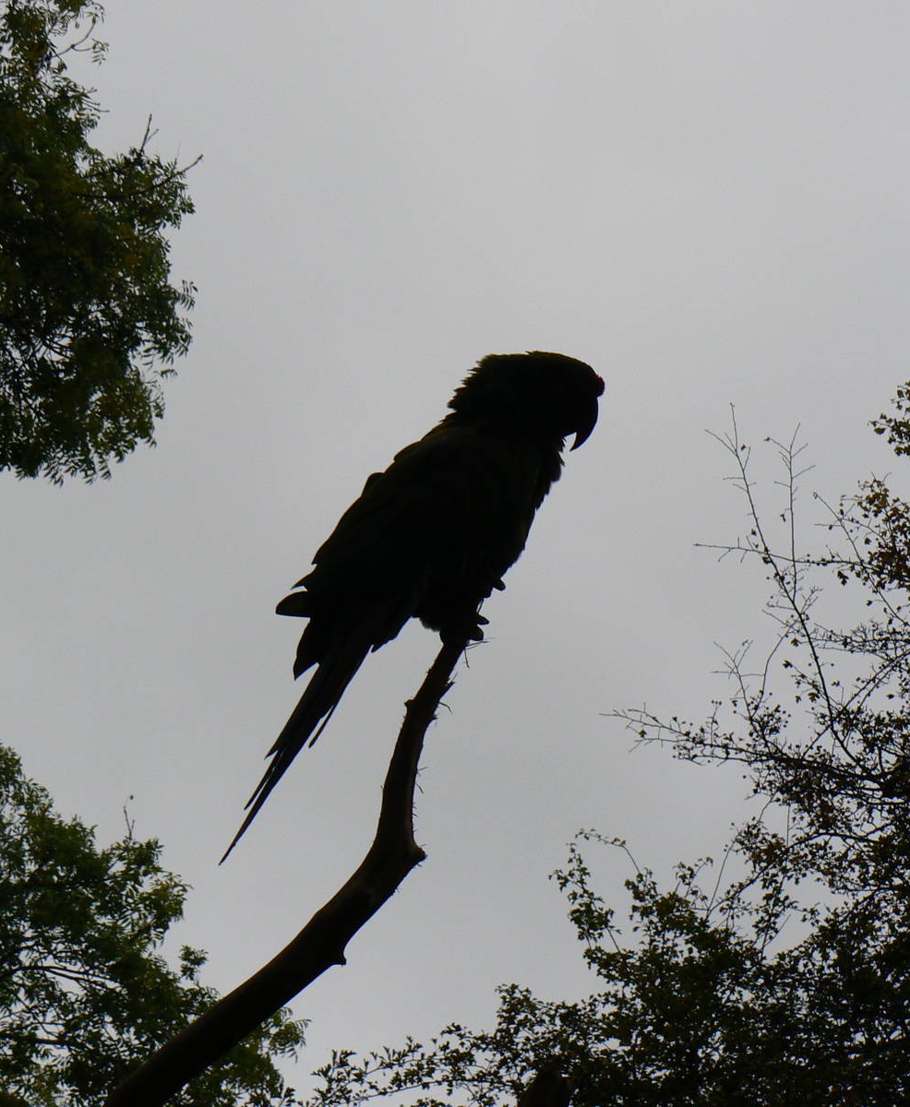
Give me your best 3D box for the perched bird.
[{"bbox_3d":[-0.038,0.046,3.420,0.390,0.555,0.170,0,-22,0],"label":"perched bird"}]

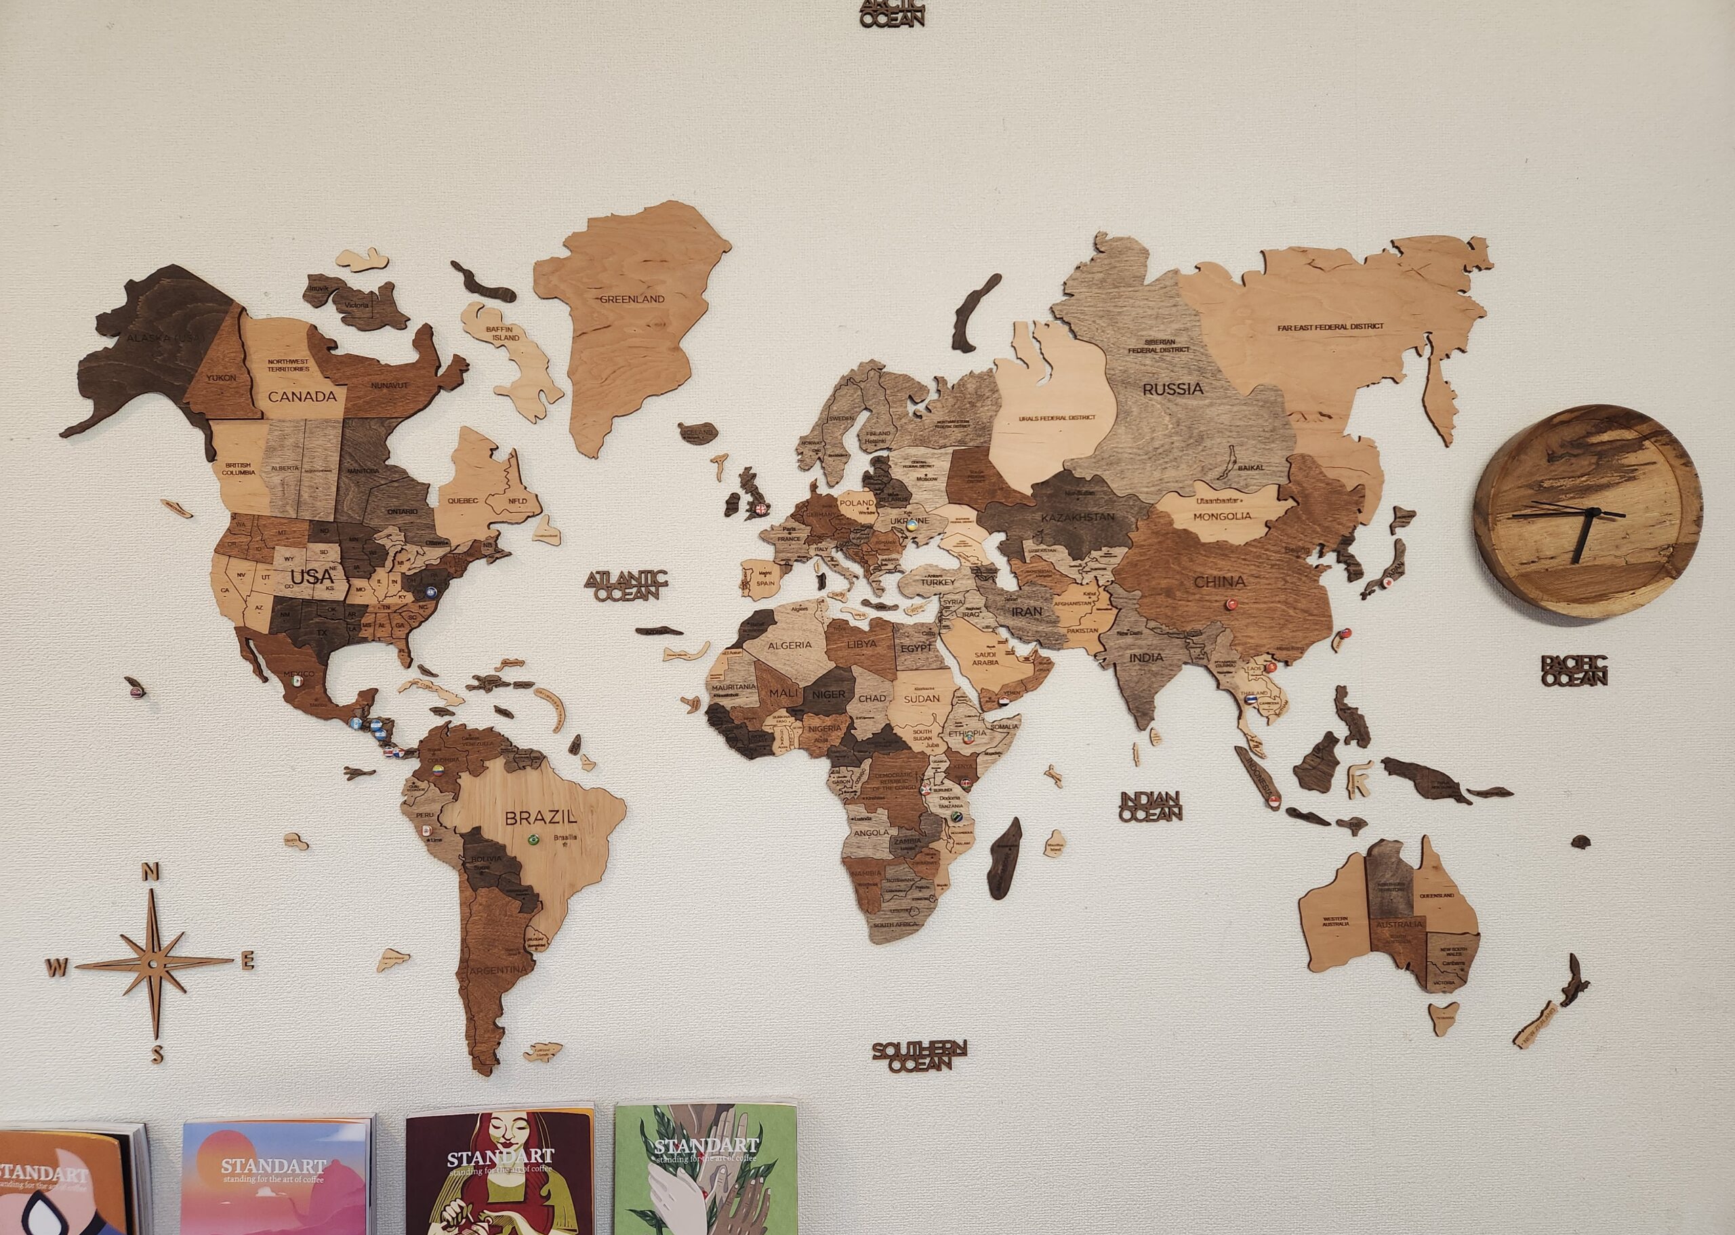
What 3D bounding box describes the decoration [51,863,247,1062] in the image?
[{"bbox_3d":[-0.689,0.332,1.111,0.198,0.195,0.006,-1,1,-2],"label":"decoration"}]

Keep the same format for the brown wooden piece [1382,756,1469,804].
[{"bbox_3d":[0.551,0.161,1.140,0.092,0.047,0.007,-1,1,-2],"label":"brown wooden piece"}]

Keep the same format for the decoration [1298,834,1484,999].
[{"bbox_3d":[0.515,0.294,1.141,0.181,0.157,0.008,-1,1,-2],"label":"decoration"}]

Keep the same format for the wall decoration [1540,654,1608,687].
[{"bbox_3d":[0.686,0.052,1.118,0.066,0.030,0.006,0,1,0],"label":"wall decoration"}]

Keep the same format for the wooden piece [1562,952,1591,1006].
[{"bbox_3d":[0.703,0.360,1.148,0.030,0.054,0.007,-1,1,-2],"label":"wooden piece"}]

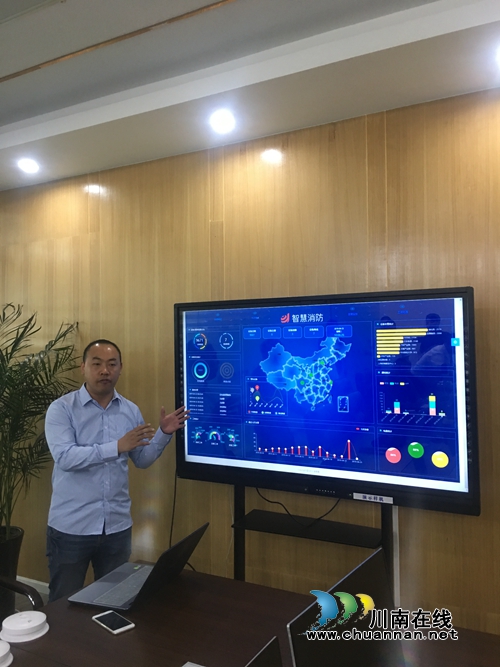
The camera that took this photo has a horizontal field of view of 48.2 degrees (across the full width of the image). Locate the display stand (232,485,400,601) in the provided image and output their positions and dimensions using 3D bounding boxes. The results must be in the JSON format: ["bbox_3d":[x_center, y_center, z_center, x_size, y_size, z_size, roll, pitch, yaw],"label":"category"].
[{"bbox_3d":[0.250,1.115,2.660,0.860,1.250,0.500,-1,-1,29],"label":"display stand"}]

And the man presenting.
[{"bbox_3d":[-0.561,0.884,2.368,0.570,1.710,0.500,0,-1,-34],"label":"man presenting"}]

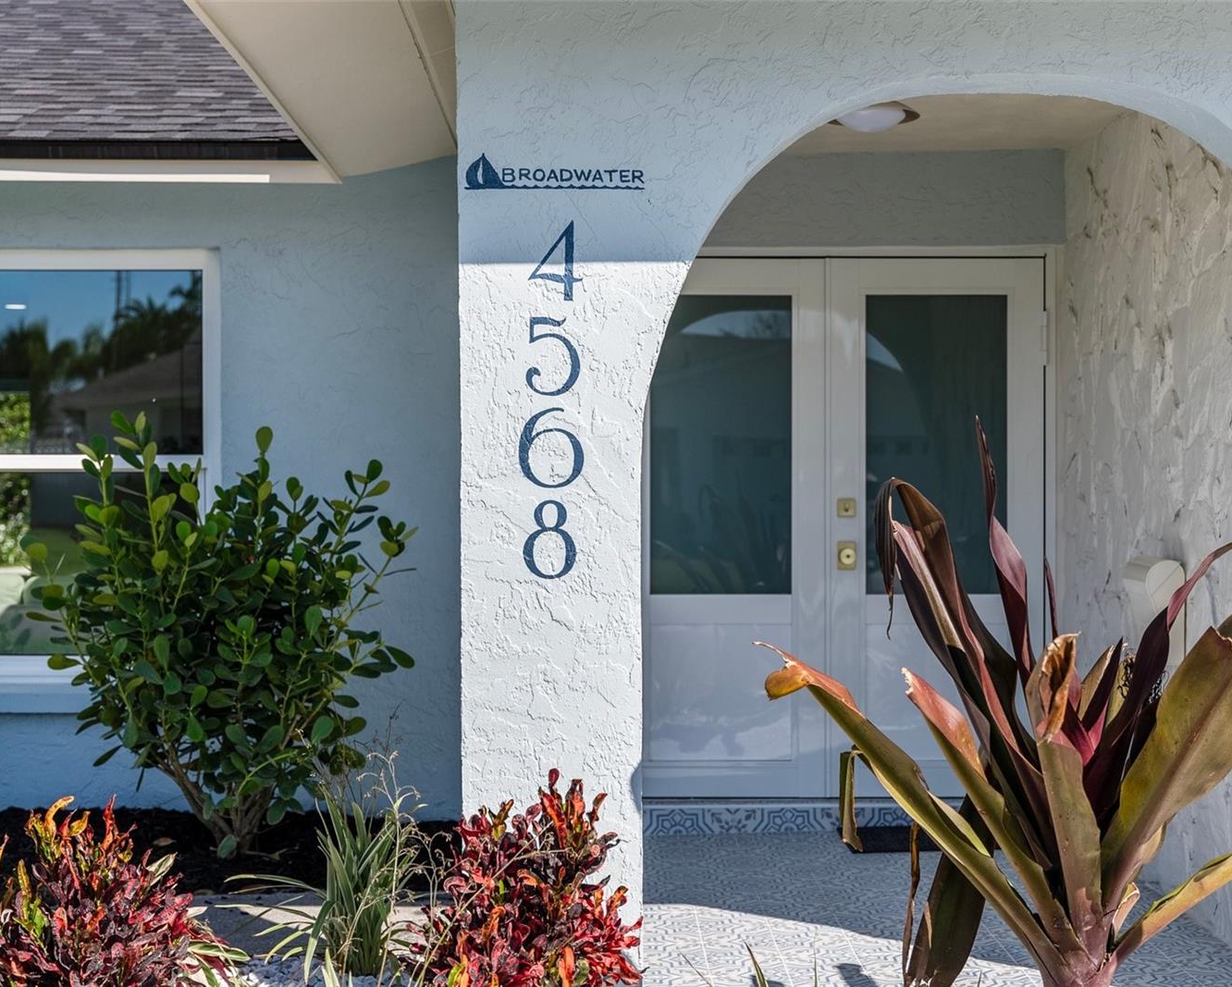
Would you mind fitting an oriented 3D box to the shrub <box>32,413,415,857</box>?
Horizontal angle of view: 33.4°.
[{"bbox_3d":[-1.325,0.475,6.950,1.280,1.490,1.180,0,1,-1],"label":"shrub"}]

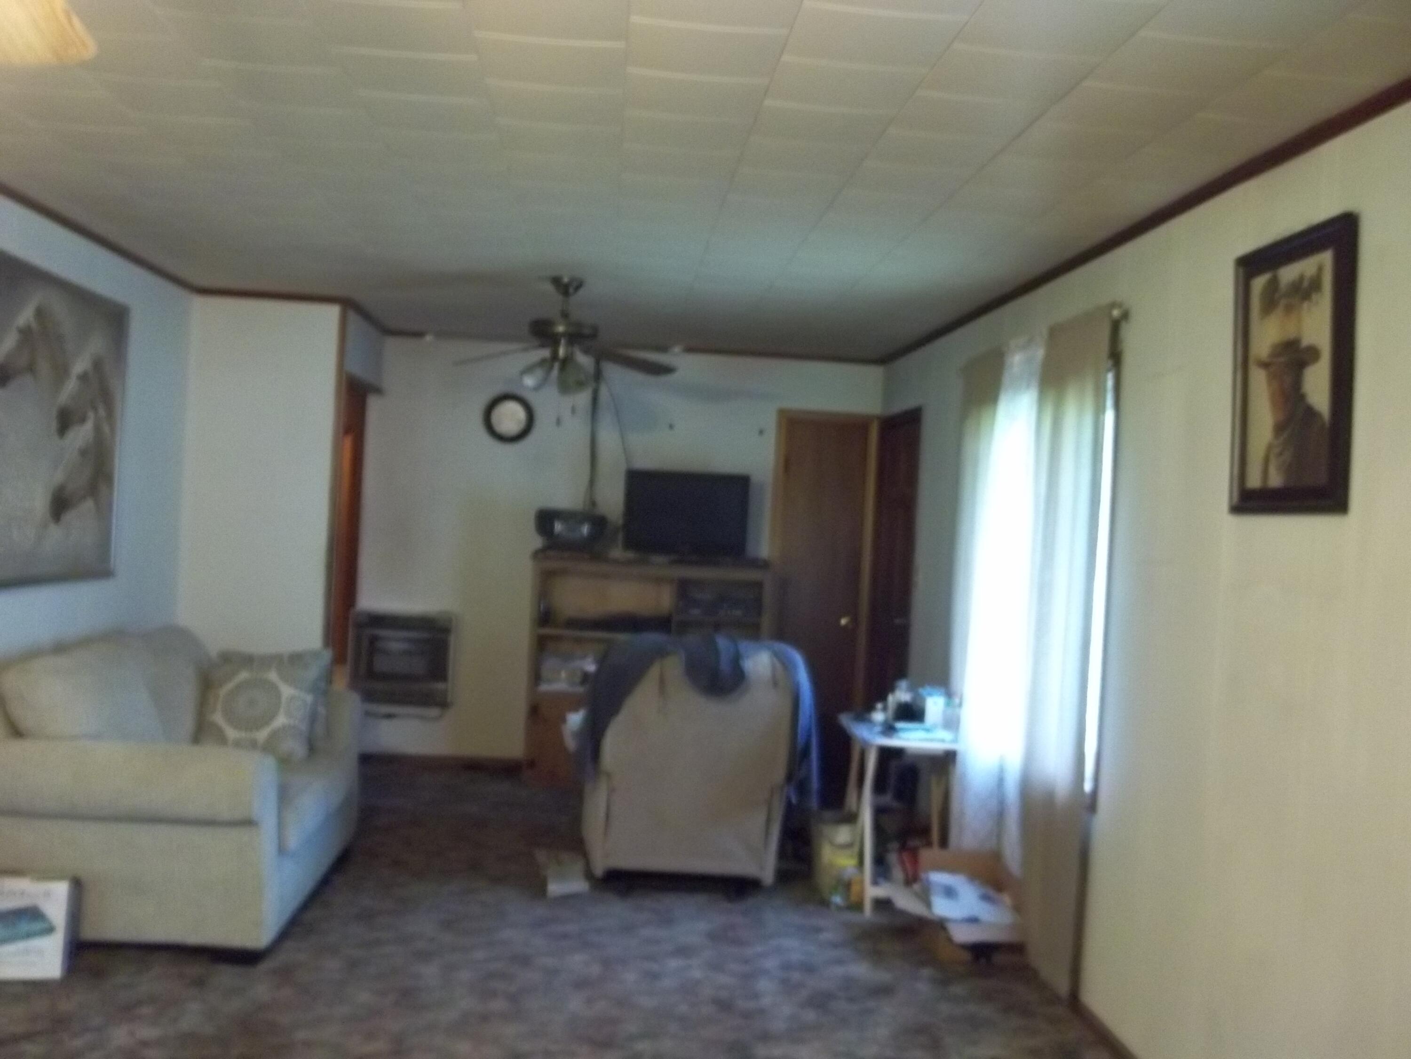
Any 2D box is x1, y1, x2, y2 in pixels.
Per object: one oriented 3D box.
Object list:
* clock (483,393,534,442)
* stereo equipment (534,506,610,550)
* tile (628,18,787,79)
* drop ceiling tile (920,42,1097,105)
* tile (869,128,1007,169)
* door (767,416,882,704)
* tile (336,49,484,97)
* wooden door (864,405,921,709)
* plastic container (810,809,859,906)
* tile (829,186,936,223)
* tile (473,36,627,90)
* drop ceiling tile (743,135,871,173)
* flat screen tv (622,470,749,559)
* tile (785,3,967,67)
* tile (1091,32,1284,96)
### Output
[{"bbox_3d":[-1.073,-0.602,7.355,0.272,0.272,0.045,3,0,-4],"label":"clock"},{"bbox_3d":[-0.709,0.007,7.188,0.380,0.225,0.220,3,1,-4],"label":"stereo equipment"},{"bbox_3d":[-0.001,-0.967,2.698,0.305,0.020,0.305,3,1,-4],"label":"tile"},{"bbox_3d":[0.607,-0.927,2.733,0.305,0.020,0.305,3,1,-4],"label":"drop ceiling tile"},{"bbox_3d":[0.570,-0.945,3.332,0.305,0.020,0.305,3,1,-4],"label":"tile"},{"bbox_3d":[0.638,0.373,7.510,0.585,2.045,0.080,3,1,-4],"label":"door"},{"bbox_3d":[-0.633,-0.995,2.942,0.305,0.020,0.305,3,1,-4],"label":"tile"},{"bbox_3d":[1.006,0.405,7.320,0.070,2.073,1.022,3,1,-4],"label":"wooden door"},{"bbox_3d":[0.483,1.212,4.972,0.160,0.325,0.200,3,0,-4],"label":"plastic container"},{"bbox_3d":[0.515,-0.940,3.873,0.305,0.016,0.300,3,0,-4],"label":"tile"},{"bbox_3d":[-0.320,-0.985,2.824,0.305,0.020,0.305,3,1,-4],"label":"tile"},{"bbox_3d":[0.247,-0.958,3.461,0.305,0.020,0.305,3,1,-4],"label":"drop ceiling tile"},{"bbox_3d":[-0.106,-0.075,7.533,0.700,0.480,0.140,3,1,-4],"label":"flat screen tv"},{"bbox_3d":[0.313,-0.939,2.565,0.305,0.020,0.305,3,1,-4],"label":"tile"},{"bbox_3d":[0.949,-0.935,2.685,0.307,0.020,0.303,3,1,-4],"label":"tile"}]

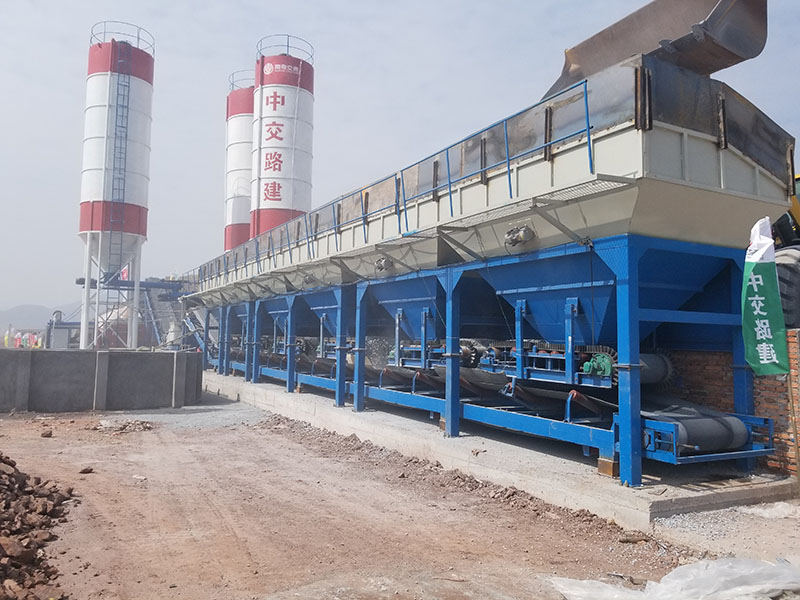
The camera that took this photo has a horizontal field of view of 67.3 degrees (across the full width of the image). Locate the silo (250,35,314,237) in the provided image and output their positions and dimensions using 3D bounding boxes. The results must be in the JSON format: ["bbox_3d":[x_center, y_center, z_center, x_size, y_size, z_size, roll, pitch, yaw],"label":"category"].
[{"bbox_3d":[-5.718,-4.546,29.270,2.950,16.600,2.950,0,-3,8],"label":"silo"}]

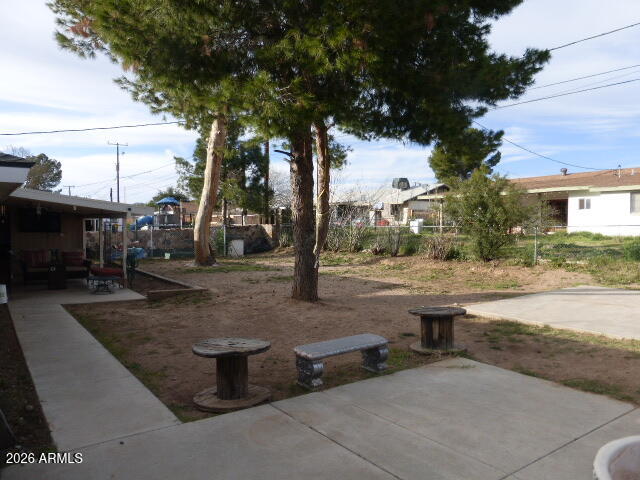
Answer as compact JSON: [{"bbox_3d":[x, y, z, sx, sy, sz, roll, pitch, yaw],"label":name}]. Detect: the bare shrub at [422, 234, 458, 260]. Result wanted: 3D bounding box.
[{"bbox_3d":[4.510,0.281,17.300,1.320,0.970,1.200,0,2,0],"label":"bare shrub"}]

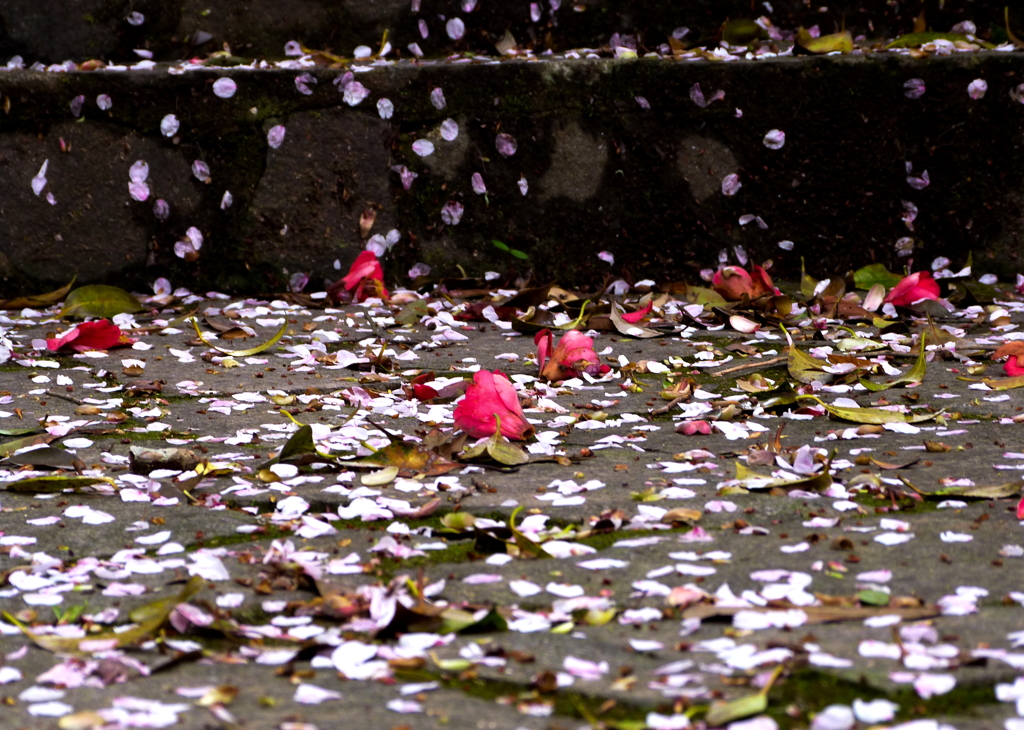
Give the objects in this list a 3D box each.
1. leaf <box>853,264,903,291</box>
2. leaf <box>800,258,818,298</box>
[{"bbox_3d":[0.285,-0.068,3.533,0.044,0.020,0.022,0,6,0],"label":"leaf"},{"bbox_3d":[0.192,-0.056,2.950,0.013,0.026,0.014,0,7,0],"label":"leaf"}]

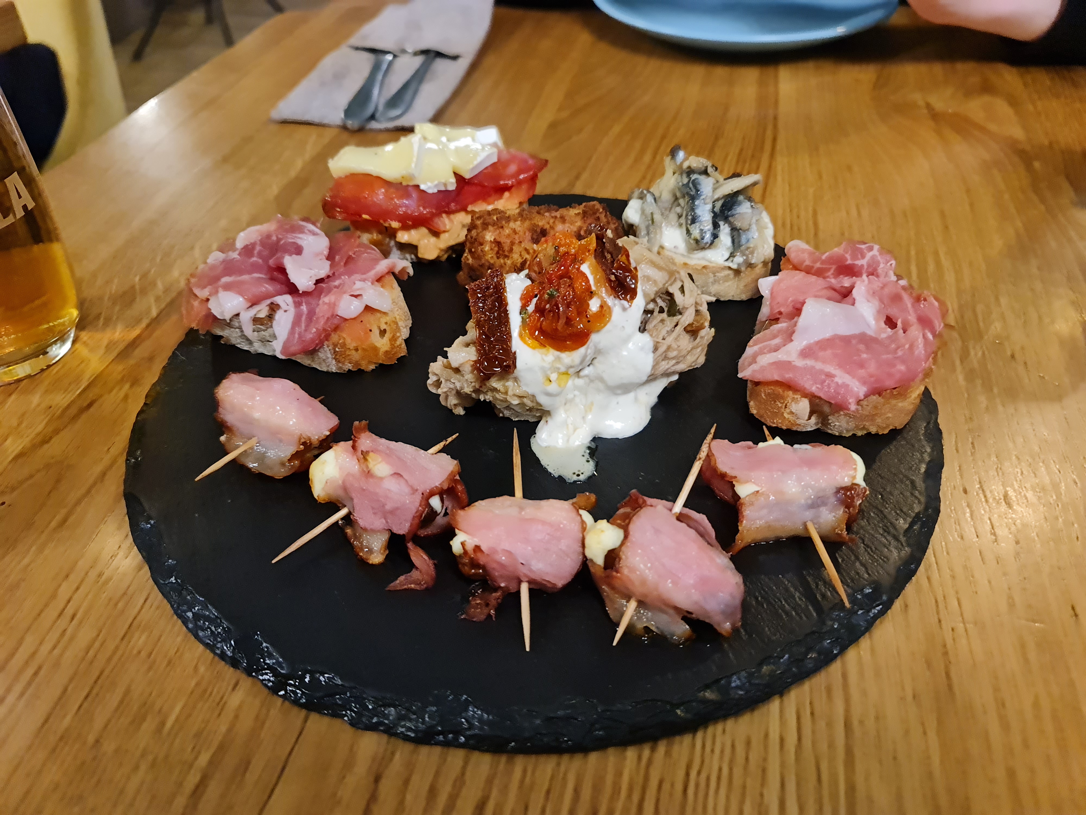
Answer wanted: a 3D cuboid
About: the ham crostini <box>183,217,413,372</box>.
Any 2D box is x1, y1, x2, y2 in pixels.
[{"bbox_3d":[-0.091,-0.045,0.301,0.077,0.037,0.052,11,43,12],"label":"ham crostini"}]

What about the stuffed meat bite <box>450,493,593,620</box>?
[{"bbox_3d":[-0.005,0.040,0.215,0.038,0.025,0.030,-2,42,-2],"label":"stuffed meat bite"}]

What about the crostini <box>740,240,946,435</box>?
[{"bbox_3d":[0.103,-0.028,0.279,0.059,0.038,0.073,8,43,9],"label":"crostini"}]

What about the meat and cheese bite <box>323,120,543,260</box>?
[{"bbox_3d":[-0.048,-0.097,0.352,0.094,0.044,0.042,-14,44,-14],"label":"meat and cheese bite"}]

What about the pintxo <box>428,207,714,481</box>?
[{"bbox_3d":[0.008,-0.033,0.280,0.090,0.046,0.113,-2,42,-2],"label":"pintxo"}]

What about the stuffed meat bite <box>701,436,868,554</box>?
[{"bbox_3d":[0.070,0.026,0.230,0.043,0.024,0.029,-3,42,-3],"label":"stuffed meat bite"}]

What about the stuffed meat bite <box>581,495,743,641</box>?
[{"bbox_3d":[0.032,0.042,0.211,0.039,0.026,0.032,18,45,19],"label":"stuffed meat bite"}]

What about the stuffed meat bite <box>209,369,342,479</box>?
[{"bbox_3d":[-0.086,0.005,0.255,0.035,0.024,0.027,16,45,18],"label":"stuffed meat bite"}]

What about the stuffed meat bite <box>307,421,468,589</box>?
[{"bbox_3d":[-0.045,0.025,0.231,0.042,0.026,0.035,15,44,16],"label":"stuffed meat bite"}]

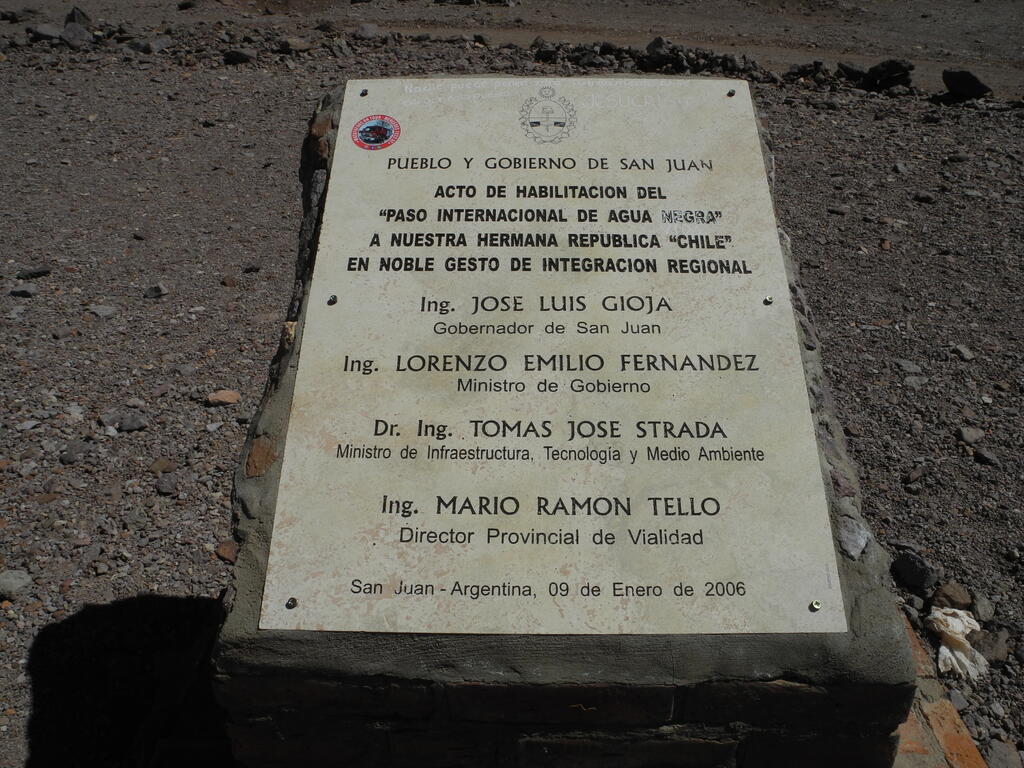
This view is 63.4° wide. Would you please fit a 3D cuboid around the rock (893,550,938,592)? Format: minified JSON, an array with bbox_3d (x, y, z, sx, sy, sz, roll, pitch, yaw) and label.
[{"bbox_3d":[0.952,0.442,1.954,0.103,0.081,0.093,17,34,28],"label":"rock"}]

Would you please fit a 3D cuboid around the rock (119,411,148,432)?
[{"bbox_3d":[-1.161,0.115,2.538,0.086,0.055,0.065,0,30,0],"label":"rock"}]

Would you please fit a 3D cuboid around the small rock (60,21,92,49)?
[{"bbox_3d":[-4.898,-3.930,9.329,0.302,0.278,0.242,0,30,0],"label":"small rock"}]

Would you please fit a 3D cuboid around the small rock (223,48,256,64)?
[{"bbox_3d":[-2.992,-3.596,9.094,0.355,0.164,0.284,-9,30,-15],"label":"small rock"}]

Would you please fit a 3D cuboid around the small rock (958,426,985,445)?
[{"bbox_3d":[1.391,0.156,2.507,0.075,0.041,0.064,18,34,29],"label":"small rock"}]

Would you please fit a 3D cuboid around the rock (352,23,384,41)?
[{"bbox_3d":[-1.724,-4.215,9.919,0.365,0.182,0.292,0,30,0],"label":"rock"}]

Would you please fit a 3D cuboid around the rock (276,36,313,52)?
[{"bbox_3d":[-2.605,-4.066,9.921,0.410,0.179,0.307,-7,30,-12],"label":"rock"}]

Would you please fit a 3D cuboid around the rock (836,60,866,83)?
[{"bbox_3d":[3.069,-2.821,7.502,0.223,0.184,0.178,0,30,0],"label":"rock"}]

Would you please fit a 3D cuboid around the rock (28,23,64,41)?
[{"bbox_3d":[-5.554,-4.194,9.875,0.348,0.188,0.261,0,30,0],"label":"rock"}]

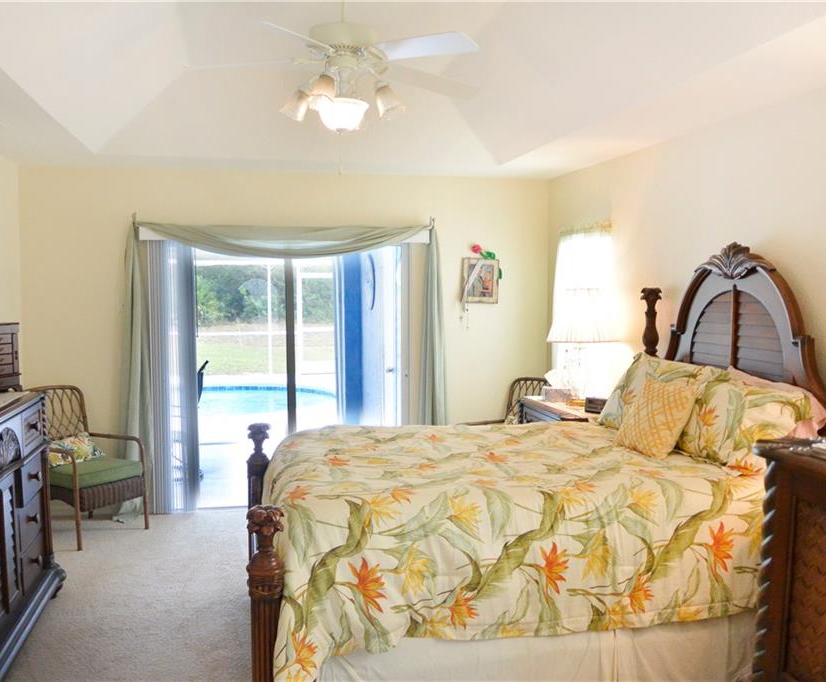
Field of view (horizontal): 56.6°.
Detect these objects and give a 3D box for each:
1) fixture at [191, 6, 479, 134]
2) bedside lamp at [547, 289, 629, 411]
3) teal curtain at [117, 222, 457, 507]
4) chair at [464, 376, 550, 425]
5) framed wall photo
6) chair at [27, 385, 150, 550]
[{"bbox_3d":[-0.290,-1.182,3.240,1.310,0.596,1.310,-1,4,-12],"label":"fixture"},{"bbox_3d":[1.076,0.050,4.887,0.475,0.785,0.475,-1,4,-12],"label":"bedside lamp"},{"bbox_3d":[-0.903,0.191,5.644,2.390,2.110,0.160,-1,4,-12],"label":"teal curtain"},{"bbox_3d":[0.640,0.767,5.581,0.610,0.965,0.560,-3,5,-38],"label":"chair"},{"bbox_3d":[0.528,-0.472,5.975,0.285,0.348,0.025,-1,4,-12],"label":"framed wall photo"},{"bbox_3d":[-2.176,0.803,5.121,0.610,0.965,0.560,2,5,32],"label":"chair"}]

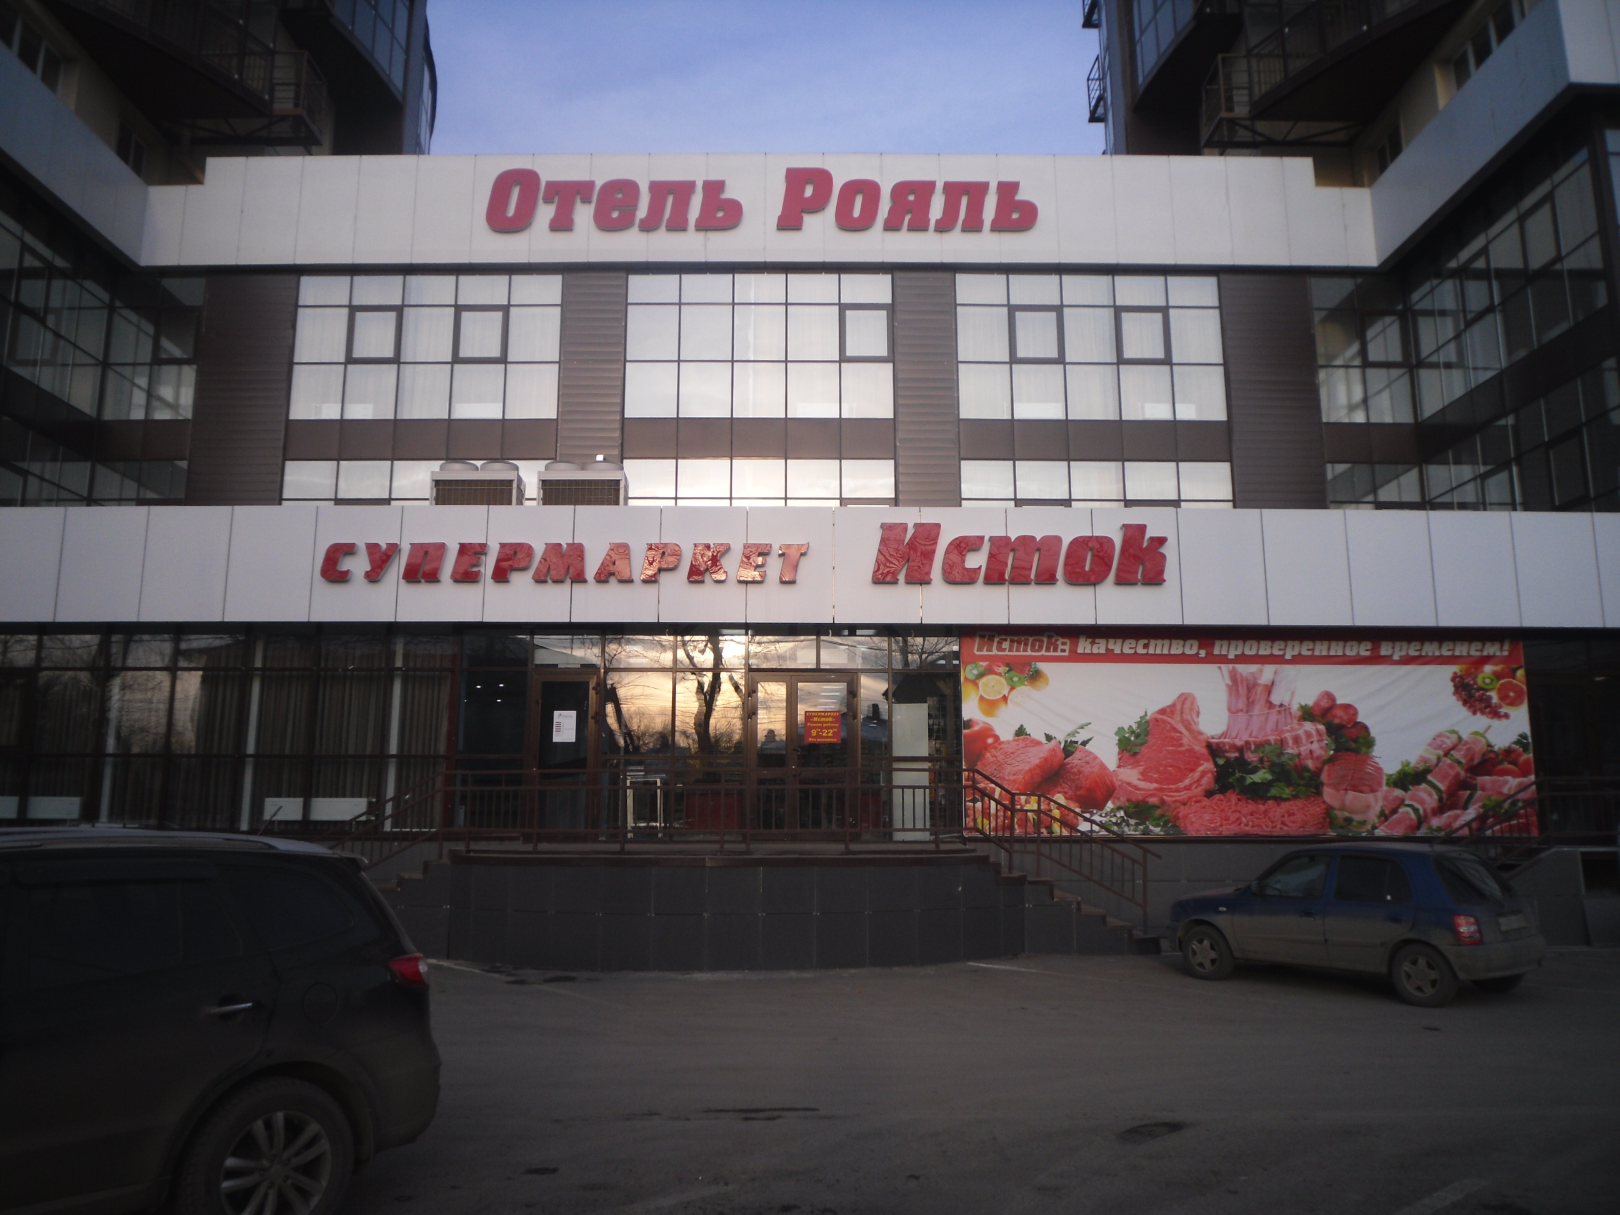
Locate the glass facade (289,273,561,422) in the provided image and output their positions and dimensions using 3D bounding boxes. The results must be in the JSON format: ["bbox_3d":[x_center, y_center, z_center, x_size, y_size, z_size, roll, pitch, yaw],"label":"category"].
[{"bbox_3d":[-6.868,-4.662,23.458,4.796,2.786,0.199,0,-10,0],"label":"glass facade"}]

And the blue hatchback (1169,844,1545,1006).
[{"bbox_3d":[5.380,3.067,13.235,1.580,1.430,3.650,6,-11,-33],"label":"blue hatchback"}]

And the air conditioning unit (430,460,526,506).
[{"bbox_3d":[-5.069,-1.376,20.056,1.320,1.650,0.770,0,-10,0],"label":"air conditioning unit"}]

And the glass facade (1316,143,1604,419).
[{"bbox_3d":[10.085,-5.027,21.047,1.970,2.806,5.075,0,-10,0],"label":"glass facade"}]

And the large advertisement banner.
[{"bbox_3d":[5.864,1.707,17.514,7.633,2.683,0.059,0,-10,0],"label":"large advertisement banner"}]

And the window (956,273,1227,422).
[{"bbox_3d":[5.173,-4.797,24.142,4.911,2.848,0.130,0,-9,0],"label":"window"}]

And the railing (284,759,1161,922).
[{"bbox_3d":[-1.025,2.872,15.322,10.643,1.891,1.881,0,-10,0],"label":"railing"}]

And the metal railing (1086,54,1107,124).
[{"bbox_3d":[8.195,-14.514,36.750,0.510,1.350,1.150,0,-10,0],"label":"metal railing"}]

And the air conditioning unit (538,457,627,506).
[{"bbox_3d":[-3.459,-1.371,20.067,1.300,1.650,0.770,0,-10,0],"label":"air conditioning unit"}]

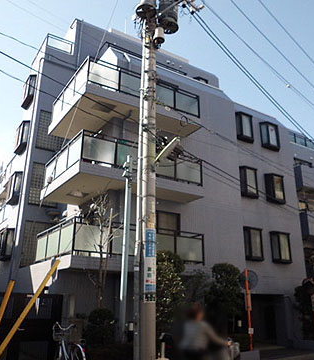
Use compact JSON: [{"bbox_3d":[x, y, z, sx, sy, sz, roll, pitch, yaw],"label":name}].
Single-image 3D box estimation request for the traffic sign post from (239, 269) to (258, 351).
[{"bbox_3d":[3.046,4.240,11.857,0.600,2.530,0.220,-4,-20,12],"label":"traffic sign post"}]

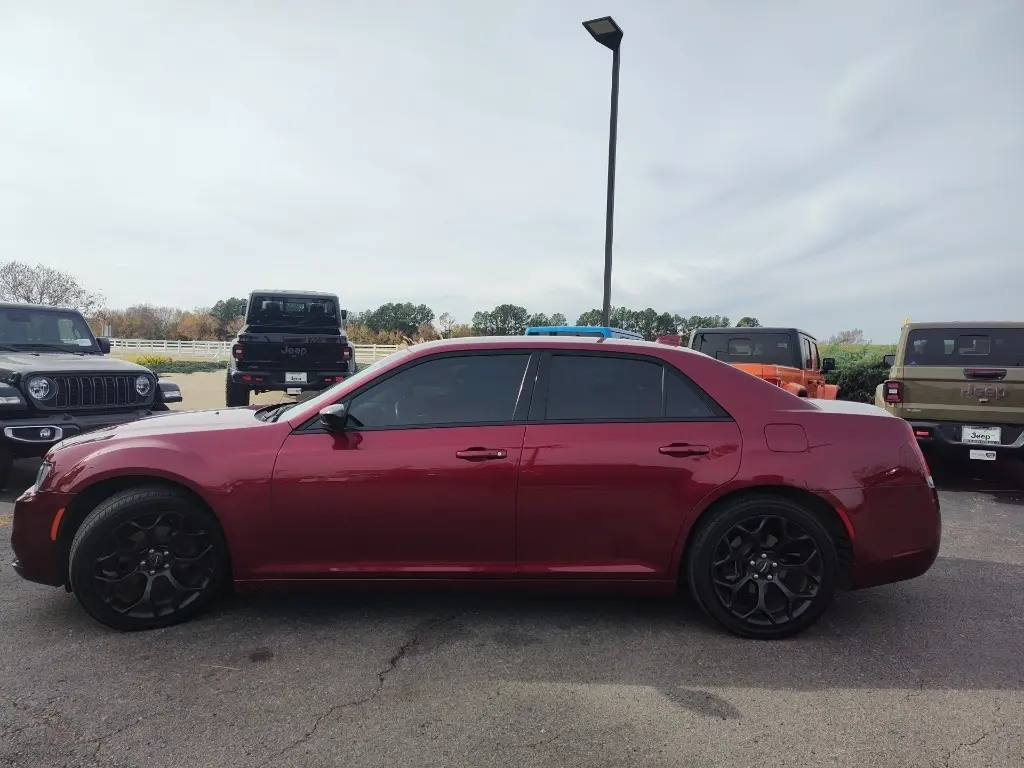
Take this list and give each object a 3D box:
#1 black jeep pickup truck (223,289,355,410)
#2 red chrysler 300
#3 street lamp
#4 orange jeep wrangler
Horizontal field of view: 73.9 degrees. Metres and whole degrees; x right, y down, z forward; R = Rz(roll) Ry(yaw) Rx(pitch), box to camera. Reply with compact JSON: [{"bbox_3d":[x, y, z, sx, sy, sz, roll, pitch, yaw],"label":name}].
[{"bbox_3d":[-3.860,-0.420,12.050,1.970,2.100,5.350,0,3,-17],"label":"black jeep pickup truck"},{"bbox_3d":[-0.125,0.459,4.220,5.040,1.485,1.950,1,3,0],"label":"red chrysler 300"},{"bbox_3d":[1.930,-3.500,15.050,0.600,8.450,1.250,3,3,29],"label":"street lamp"},{"bbox_3d":[3.660,0.139,10.200,1.920,1.880,5.350,3,4,32],"label":"orange jeep wrangler"}]

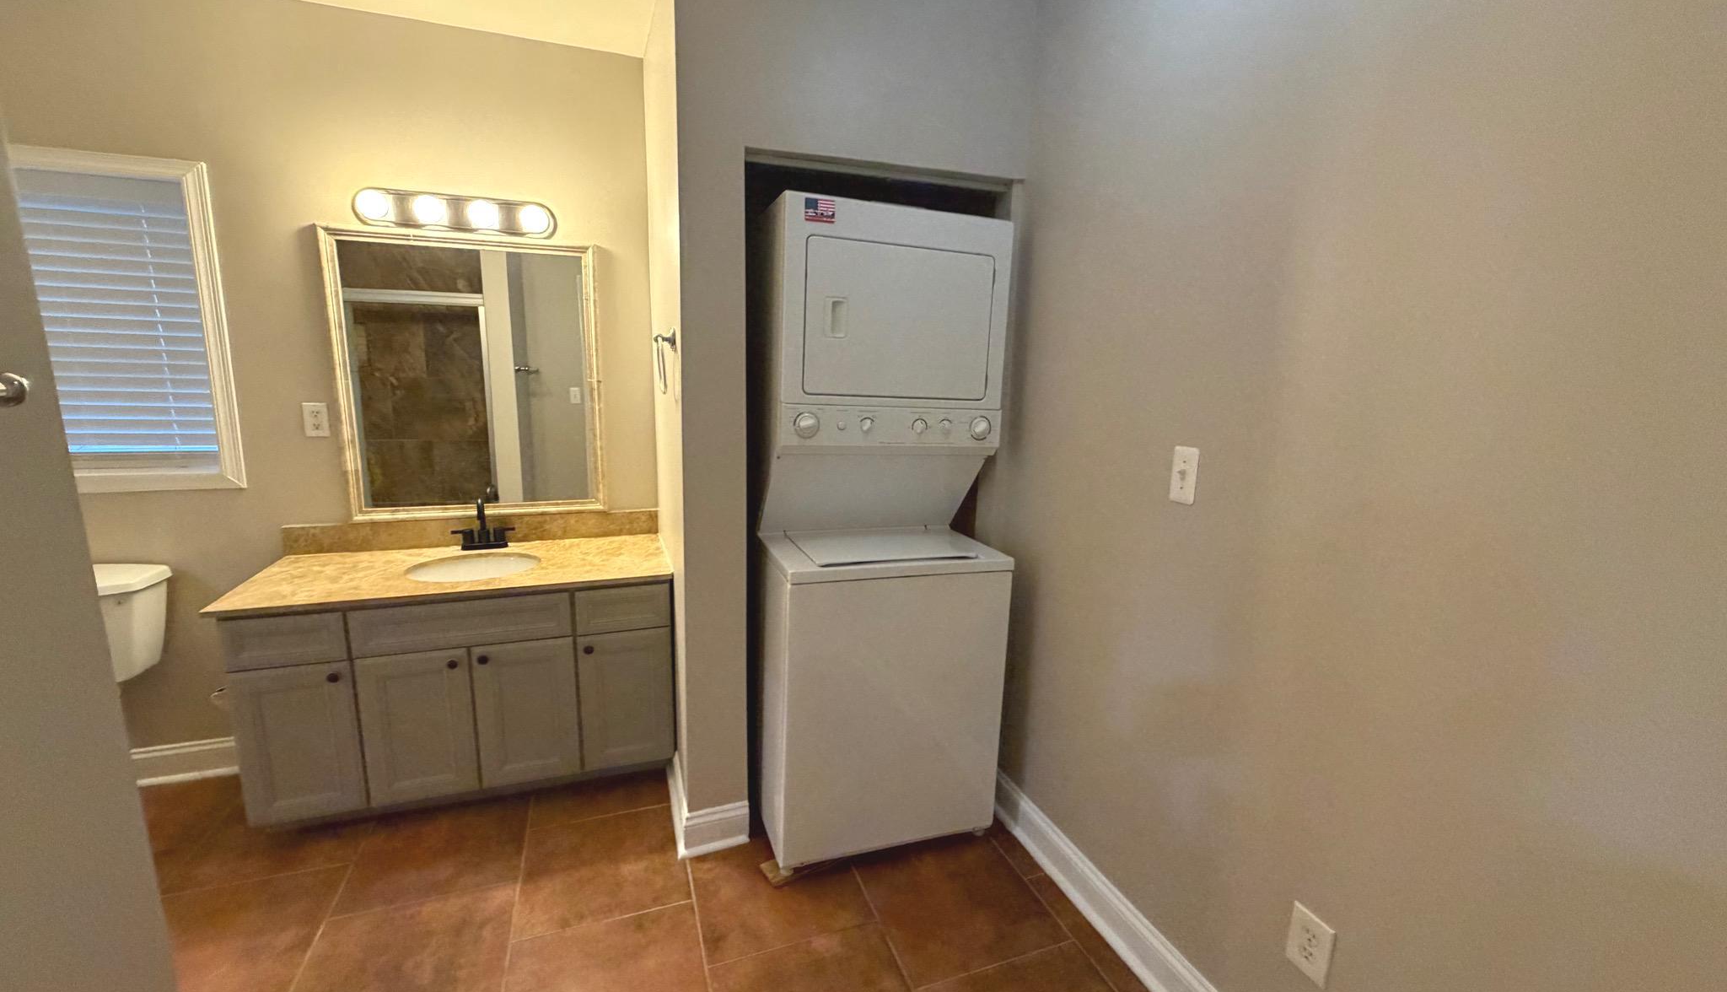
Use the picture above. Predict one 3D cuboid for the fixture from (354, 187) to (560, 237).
[{"bbox_3d":[-1.350,-0.941,2.316,0.610,0.117,0.115,-2,12,-20],"label":"fixture"}]

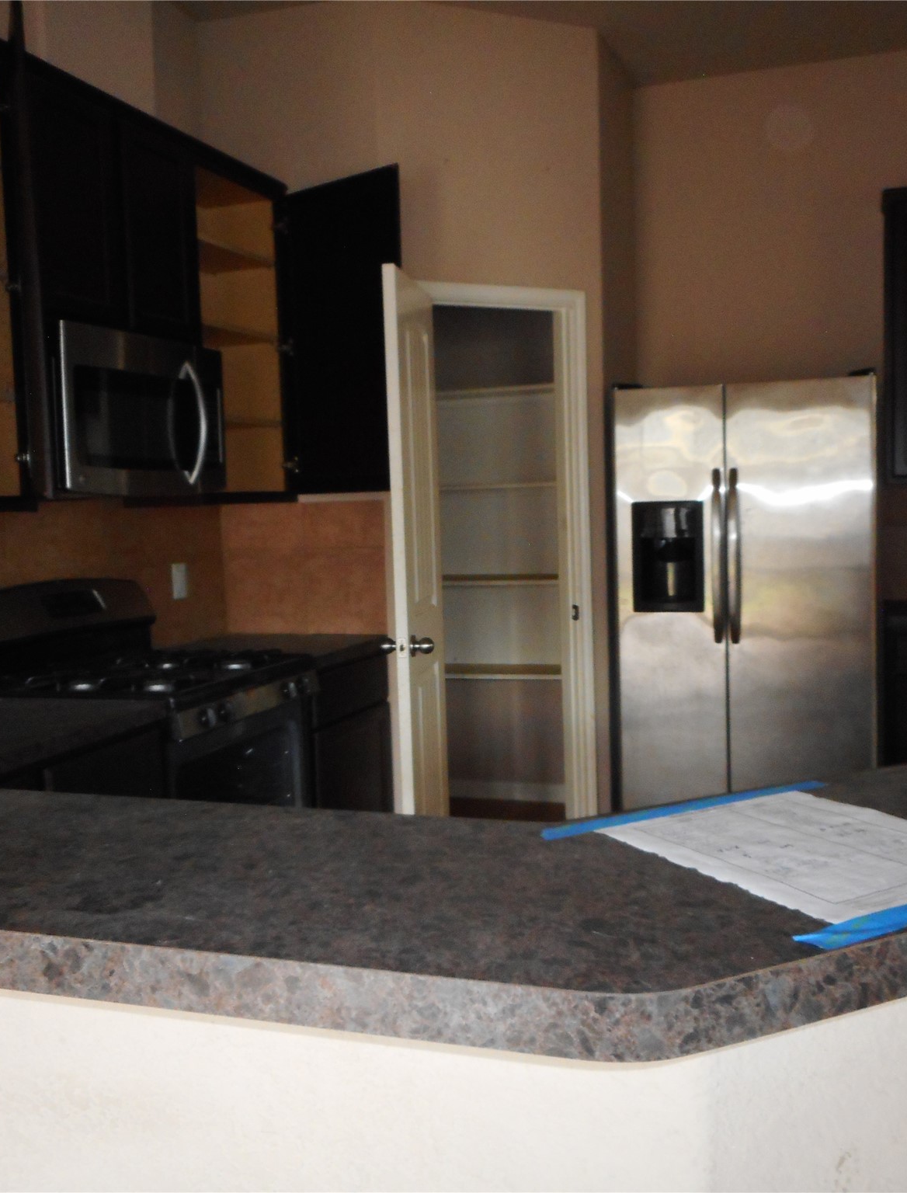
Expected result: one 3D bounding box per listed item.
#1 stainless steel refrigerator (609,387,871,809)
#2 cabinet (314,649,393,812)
[{"bbox_3d":[1.110,0.100,4.293,0.866,1.752,0.810,0,5,19],"label":"stainless steel refrigerator"},{"bbox_3d":[-0.620,0.635,3.864,0.620,0.874,0.555,0,5,19],"label":"cabinet"}]

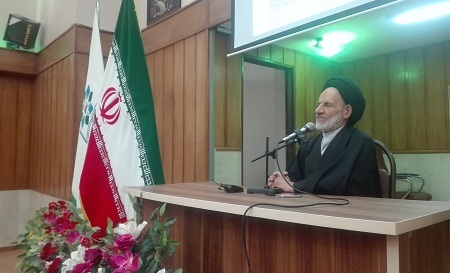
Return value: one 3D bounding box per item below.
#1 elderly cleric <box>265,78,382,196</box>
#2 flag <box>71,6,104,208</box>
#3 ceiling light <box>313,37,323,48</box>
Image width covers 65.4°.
[{"bbox_3d":[0.399,0.364,1.723,0.720,1.320,0.570,2,-4,-22],"label":"elderly cleric"},{"bbox_3d":[-1.054,-0.208,2.846,0.220,1.720,0.550,4,-5,-42],"label":"flag"},{"bbox_3d":[1.151,-1.162,4.350,0.130,0.150,0.110,1,-4,-12],"label":"ceiling light"}]

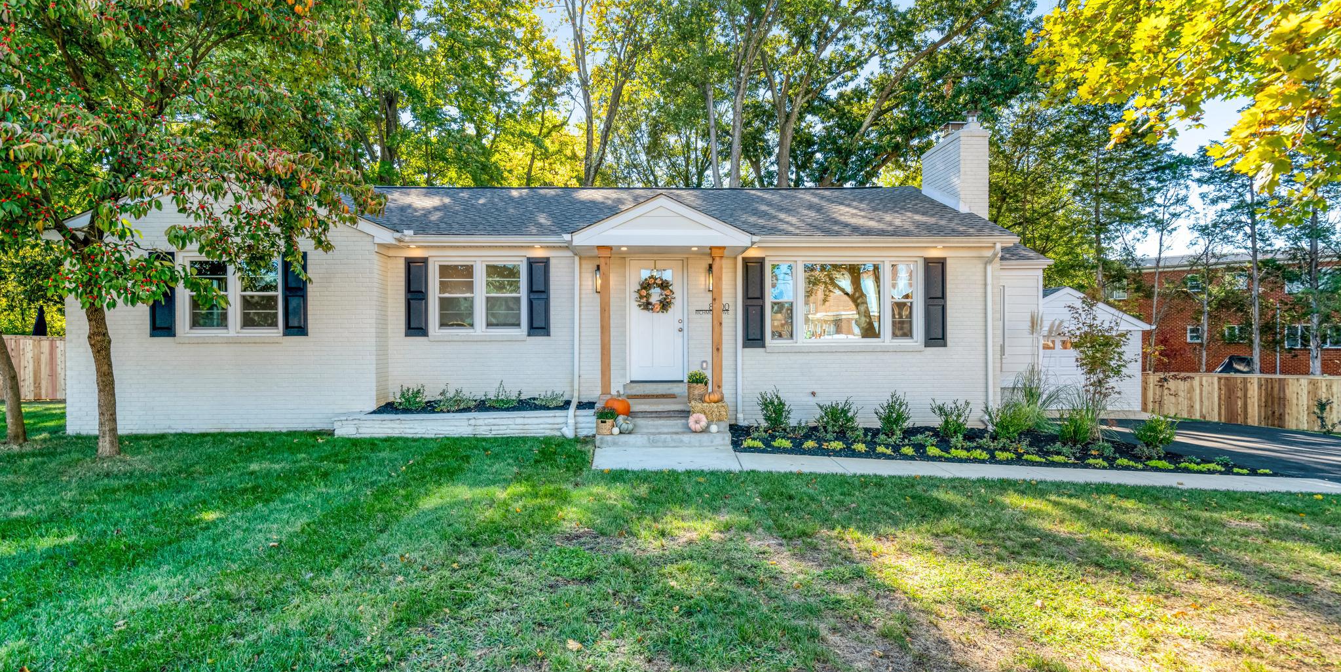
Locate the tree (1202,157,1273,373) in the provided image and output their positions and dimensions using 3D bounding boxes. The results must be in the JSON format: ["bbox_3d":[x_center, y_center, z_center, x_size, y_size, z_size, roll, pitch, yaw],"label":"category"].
[{"bbox_3d":[17.016,-2.100,20.000,2.700,8.600,2.700,0,0,-2],"label":"tree"}]

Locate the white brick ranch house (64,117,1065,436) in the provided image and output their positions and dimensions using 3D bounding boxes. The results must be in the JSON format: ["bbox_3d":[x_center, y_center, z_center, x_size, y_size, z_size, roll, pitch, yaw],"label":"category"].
[{"bbox_3d":[-0.970,-1.200,14.450,16.800,5.450,9.500,0,0,-2],"label":"white brick ranch house"}]

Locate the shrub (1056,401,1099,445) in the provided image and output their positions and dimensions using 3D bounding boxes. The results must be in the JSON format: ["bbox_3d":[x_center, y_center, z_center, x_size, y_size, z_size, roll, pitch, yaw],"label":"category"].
[{"bbox_3d":[6.050,1.320,10.000,0.640,0.650,0.620,0,0,-2],"label":"shrub"}]

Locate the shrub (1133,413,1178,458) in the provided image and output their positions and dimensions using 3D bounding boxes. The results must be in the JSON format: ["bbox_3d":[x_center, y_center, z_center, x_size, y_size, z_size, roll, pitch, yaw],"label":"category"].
[{"bbox_3d":[6.880,1.390,9.550,0.650,0.630,0.630,0,0,-2],"label":"shrub"}]

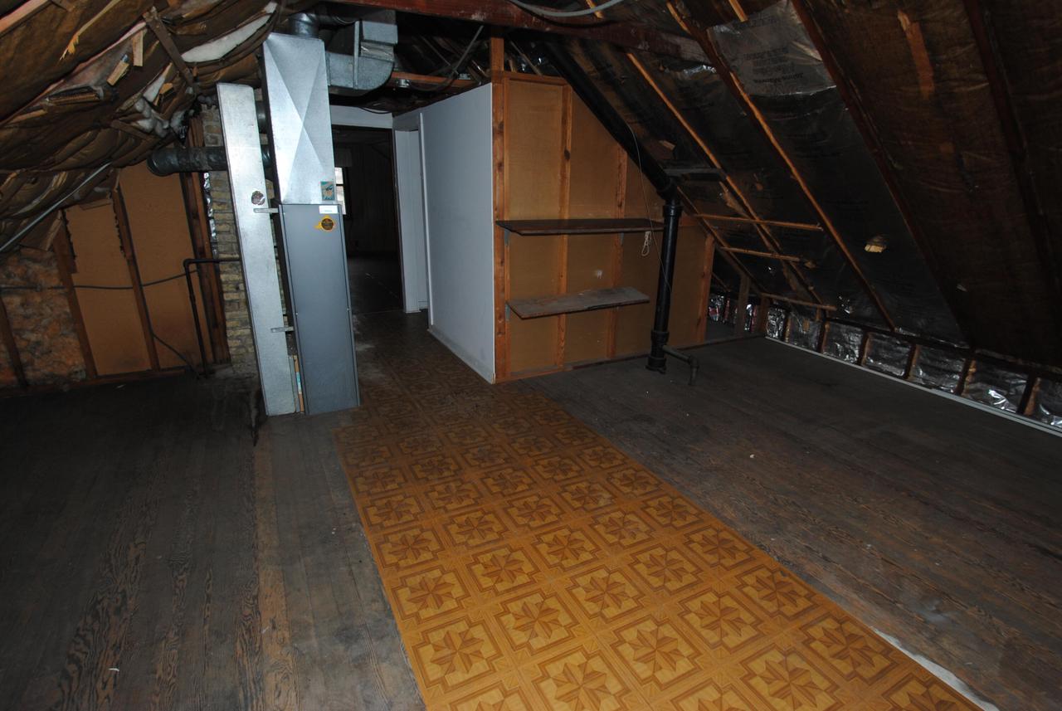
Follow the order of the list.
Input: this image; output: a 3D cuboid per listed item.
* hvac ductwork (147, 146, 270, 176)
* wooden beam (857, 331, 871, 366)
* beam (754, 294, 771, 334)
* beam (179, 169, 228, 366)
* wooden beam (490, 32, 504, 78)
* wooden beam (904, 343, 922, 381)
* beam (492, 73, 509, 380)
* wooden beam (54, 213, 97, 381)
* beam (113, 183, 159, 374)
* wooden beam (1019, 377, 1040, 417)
[{"bbox_3d":[-2.205,-1.358,3.492,0.736,0.168,0.181,-7,20,-27],"label":"hvac ductwork"},{"bbox_3d":[3.315,-0.074,4.981,0.075,0.331,0.056,-7,20,-27],"label":"wooden beam"},{"bbox_3d":[2.771,-0.486,5.992,0.072,0.452,0.069,-7,20,-27],"label":"beam"},{"bbox_3d":[-2.547,-0.660,3.952,0.115,1.513,0.094,-7,20,-27],"label":"beam"},{"bbox_3d":[-0.240,-2.079,3.489,0.094,0.250,0.056,-7,20,-27],"label":"wooden beam"},{"bbox_3d":[3.503,0.054,4.597,0.075,0.331,0.056,-7,20,-27],"label":"wooden beam"},{"bbox_3d":[-0.234,-0.897,3.874,0.119,2.259,0.081,-7,20,-27],"label":"beam"},{"bbox_3d":[-3.280,-0.409,3.626,0.053,1.186,0.084,-7,20,-27],"label":"wooden beam"},{"bbox_3d":[-2.946,-0.560,3.763,0.053,1.392,0.084,-7,20,-27],"label":"beam"},{"bbox_3d":[3.852,0.309,3.877,0.075,0.300,0.059,-7,20,-27],"label":"wooden beam"}]

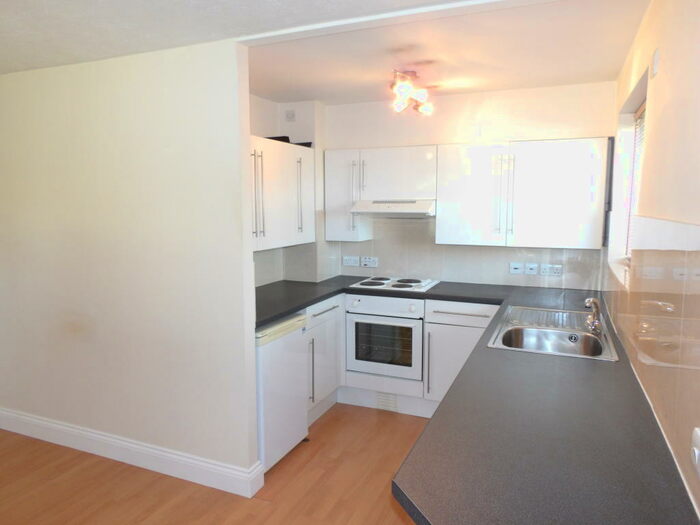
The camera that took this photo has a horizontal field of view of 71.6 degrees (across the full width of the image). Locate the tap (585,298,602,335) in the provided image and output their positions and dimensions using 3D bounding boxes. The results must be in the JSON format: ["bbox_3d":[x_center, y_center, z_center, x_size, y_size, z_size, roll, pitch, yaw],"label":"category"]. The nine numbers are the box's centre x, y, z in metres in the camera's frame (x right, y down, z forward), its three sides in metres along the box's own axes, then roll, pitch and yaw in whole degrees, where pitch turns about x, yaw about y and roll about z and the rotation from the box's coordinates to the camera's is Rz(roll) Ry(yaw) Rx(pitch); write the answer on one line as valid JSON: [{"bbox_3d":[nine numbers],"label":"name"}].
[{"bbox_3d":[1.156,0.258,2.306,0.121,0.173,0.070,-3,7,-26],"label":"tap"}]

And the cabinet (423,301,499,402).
[{"bbox_3d":[0.866,0.595,3.574,0.504,0.705,0.562,3,7,23],"label":"cabinet"}]

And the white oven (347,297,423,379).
[{"bbox_3d":[0.354,0.512,3.776,0.599,0.585,0.553,3,7,23],"label":"white oven"}]

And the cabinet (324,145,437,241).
[{"bbox_3d":[0.281,-0.526,3.869,0.904,0.717,0.323,3,7,23],"label":"cabinet"}]

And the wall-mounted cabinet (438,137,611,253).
[{"bbox_3d":[1.199,-0.482,3.475,1.095,0.717,0.323,3,7,23],"label":"wall-mounted cabinet"}]

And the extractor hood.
[{"bbox_3d":[0.381,-0.413,3.731,0.601,0.132,0.521,3,7,23],"label":"extractor hood"}]

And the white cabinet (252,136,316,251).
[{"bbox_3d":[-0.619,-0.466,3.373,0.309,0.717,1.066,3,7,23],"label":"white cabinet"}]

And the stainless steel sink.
[{"bbox_3d":[1.015,0.404,2.443,0.499,0.161,0.929,3,7,23],"label":"stainless steel sink"}]

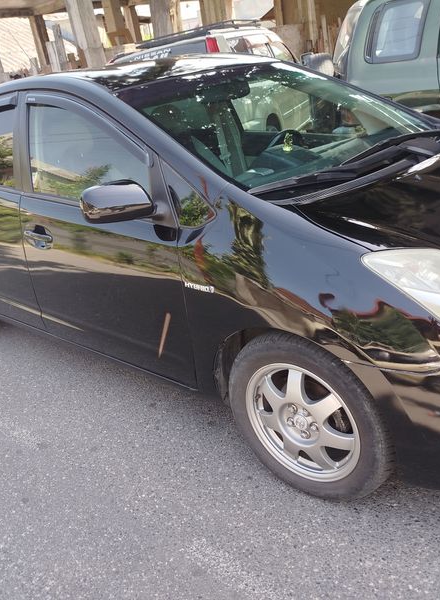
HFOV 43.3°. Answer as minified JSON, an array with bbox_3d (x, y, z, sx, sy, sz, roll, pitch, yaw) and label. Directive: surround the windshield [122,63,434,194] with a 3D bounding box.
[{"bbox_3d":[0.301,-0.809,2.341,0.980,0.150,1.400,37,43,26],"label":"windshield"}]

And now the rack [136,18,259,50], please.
[{"bbox_3d":[-0.300,-3.716,7.750,1.150,0.140,1.500,2,24,26],"label":"rack"}]

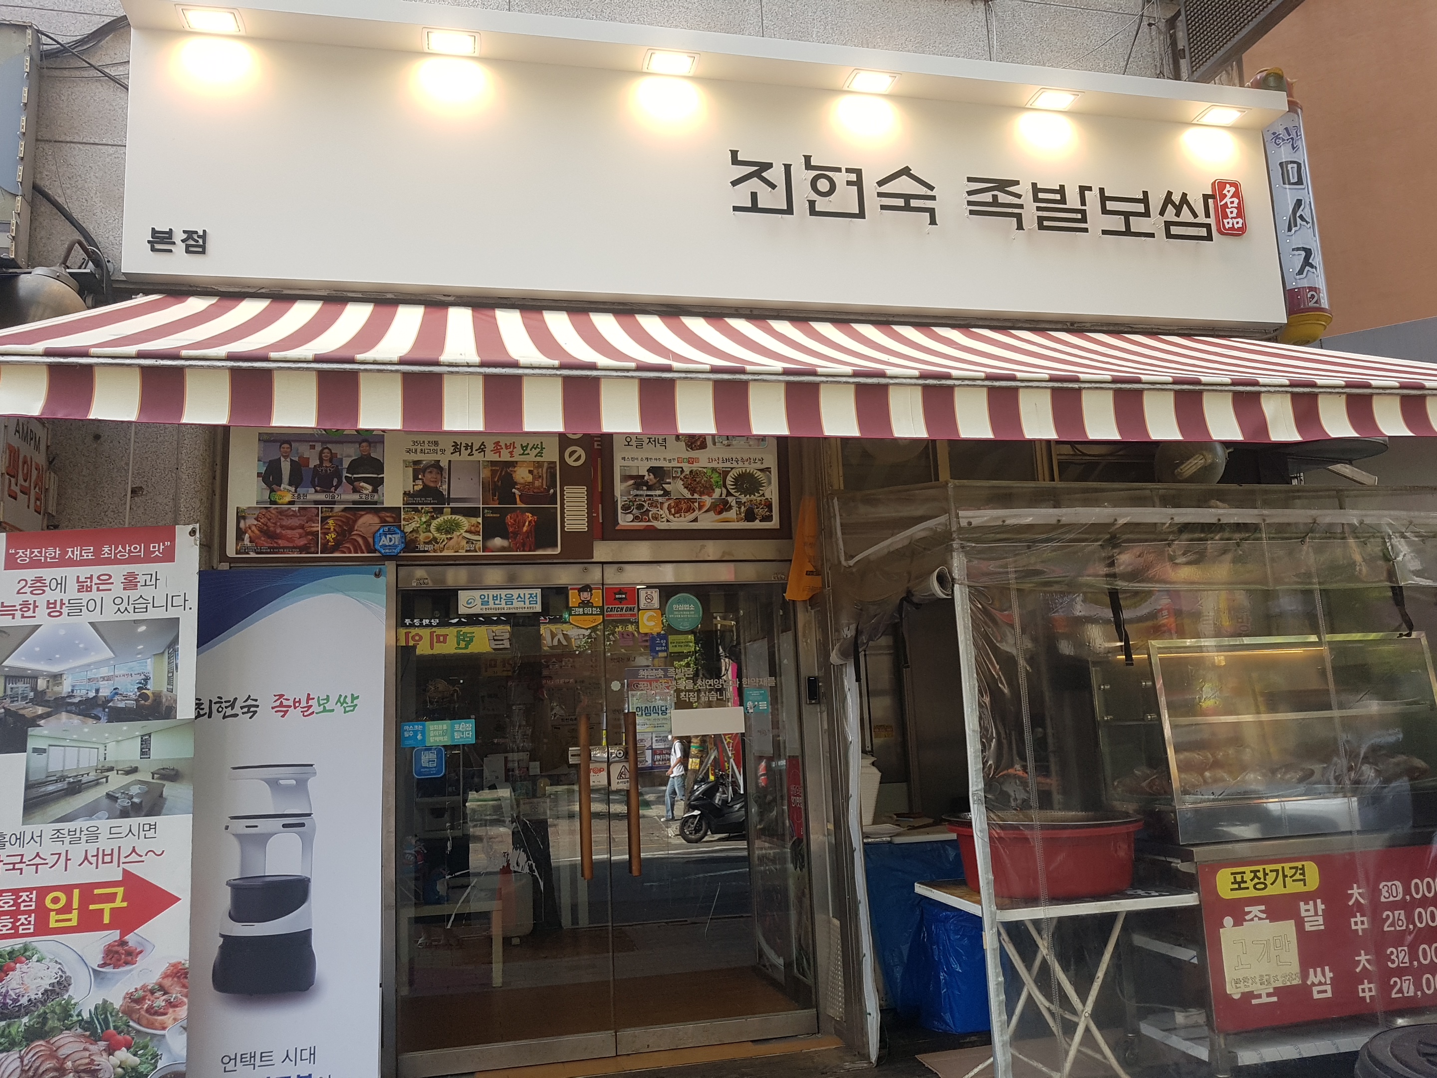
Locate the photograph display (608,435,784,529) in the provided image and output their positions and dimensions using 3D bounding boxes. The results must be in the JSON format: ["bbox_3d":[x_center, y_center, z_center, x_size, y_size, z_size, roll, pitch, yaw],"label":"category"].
[{"bbox_3d":[-0.109,-0.331,5.045,0.790,0.580,0.030,0,-9,-13],"label":"photograph display"}]

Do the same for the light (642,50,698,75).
[{"bbox_3d":[-0.202,-2.050,4.621,0.225,0.050,0.160,0,-9,-13],"label":"light"}]

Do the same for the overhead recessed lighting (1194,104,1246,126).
[{"bbox_3d":[2.453,-2.070,5.243,0.225,0.050,0.160,0,-9,-13],"label":"overhead recessed lighting"}]

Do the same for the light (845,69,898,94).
[{"bbox_3d":[0.686,-2.056,4.829,0.225,0.050,0.160,0,-9,-13],"label":"light"}]

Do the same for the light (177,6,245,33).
[{"bbox_3d":[-1.977,-2.036,4.205,0.225,0.050,0.160,0,-9,-13],"label":"light"}]

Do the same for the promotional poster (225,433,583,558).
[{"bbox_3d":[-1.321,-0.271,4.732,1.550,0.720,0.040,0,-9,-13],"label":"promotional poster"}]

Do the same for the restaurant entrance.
[{"bbox_3d":[-0.467,1.151,4.706,1.820,2.120,0.130,0,-9,-13],"label":"restaurant entrance"}]

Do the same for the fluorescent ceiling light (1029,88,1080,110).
[{"bbox_3d":[1.569,-2.063,5.036,0.225,0.050,0.160,0,-9,-13],"label":"fluorescent ceiling light"}]

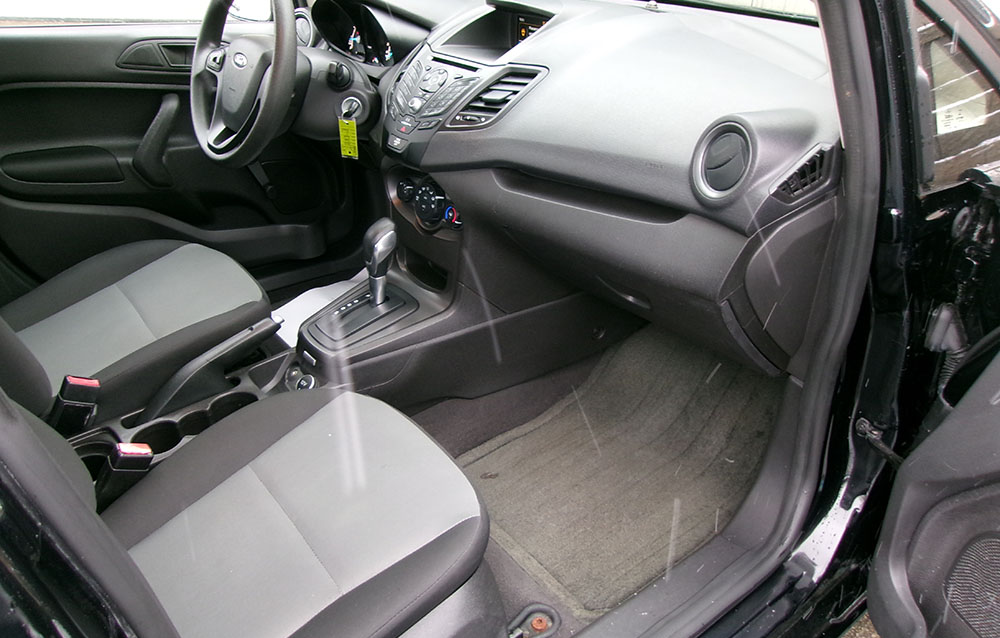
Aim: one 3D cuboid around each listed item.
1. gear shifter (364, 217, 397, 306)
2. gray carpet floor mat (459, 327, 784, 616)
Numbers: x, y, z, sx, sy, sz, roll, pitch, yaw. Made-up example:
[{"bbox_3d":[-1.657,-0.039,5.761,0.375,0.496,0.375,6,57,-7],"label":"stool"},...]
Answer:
[{"bbox_3d":[-0.194,-0.093,1.280,0.056,0.148,0.046,-18,34,-33],"label":"gear shifter"},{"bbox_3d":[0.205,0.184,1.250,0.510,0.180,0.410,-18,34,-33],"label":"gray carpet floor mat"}]

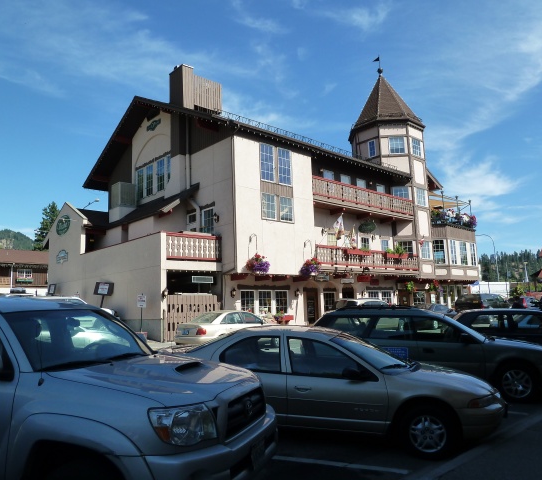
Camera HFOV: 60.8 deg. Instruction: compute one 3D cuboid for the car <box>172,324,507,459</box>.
[{"bbox_3d":[0.610,1.885,6.330,4.730,1.390,1.820,-3,-7,15],"label":"car"}]

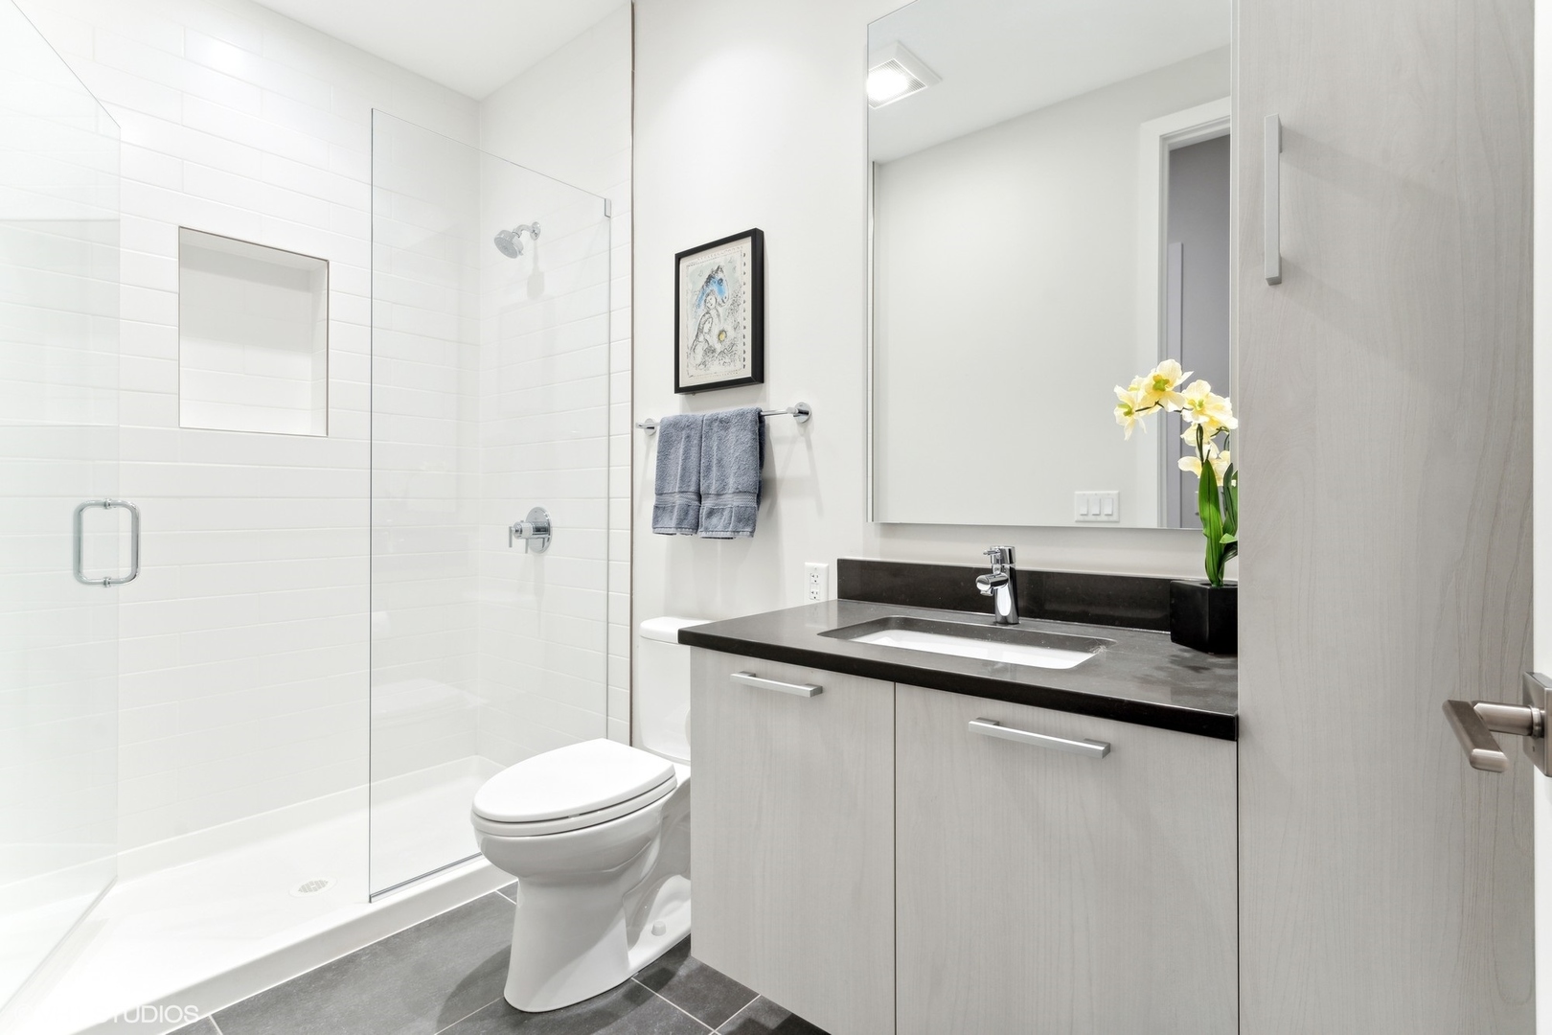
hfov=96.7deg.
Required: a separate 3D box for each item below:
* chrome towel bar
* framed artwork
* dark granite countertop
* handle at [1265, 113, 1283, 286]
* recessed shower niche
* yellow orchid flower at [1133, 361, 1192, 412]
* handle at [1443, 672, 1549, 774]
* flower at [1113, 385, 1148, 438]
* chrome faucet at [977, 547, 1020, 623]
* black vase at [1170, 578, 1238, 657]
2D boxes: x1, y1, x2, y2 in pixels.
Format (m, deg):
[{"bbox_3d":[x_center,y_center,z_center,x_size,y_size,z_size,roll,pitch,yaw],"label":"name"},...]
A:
[{"bbox_3d":[-0.186,-0.280,1.975,0.652,0.054,0.075,1,1,39],"label":"chrome towel bar"},{"bbox_3d":[-0.171,-0.586,1.986,0.319,0.414,0.031,1,1,39],"label":"framed artwork"},{"bbox_3d":[0.334,0.225,1.232,0.872,0.028,0.567,1,1,39],"label":"dark granite countertop"},{"bbox_3d":[0.513,-0.324,0.711,0.011,0.164,0.032,1,1,39],"label":"handle"},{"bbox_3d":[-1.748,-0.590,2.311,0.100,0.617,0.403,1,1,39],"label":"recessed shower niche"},{"bbox_3d":[0.626,-0.215,1.120,0.092,0.082,0.050,0,1,15],"label":"yellow orchid flower"},{"bbox_3d":[0.529,0.159,0.501,0.059,0.065,0.170,1,1,39],"label":"handle"},{"bbox_3d":[0.576,-0.172,1.120,0.042,0.085,0.070,0,1,-31],"label":"flower"},{"bbox_3d":[0.437,0.133,1.353,0.047,0.154,0.159,1,1,39],"label":"chrome faucet"},{"bbox_3d":[0.735,0.162,1.145,0.092,0.106,0.092,0,1,-3],"label":"black vase"}]

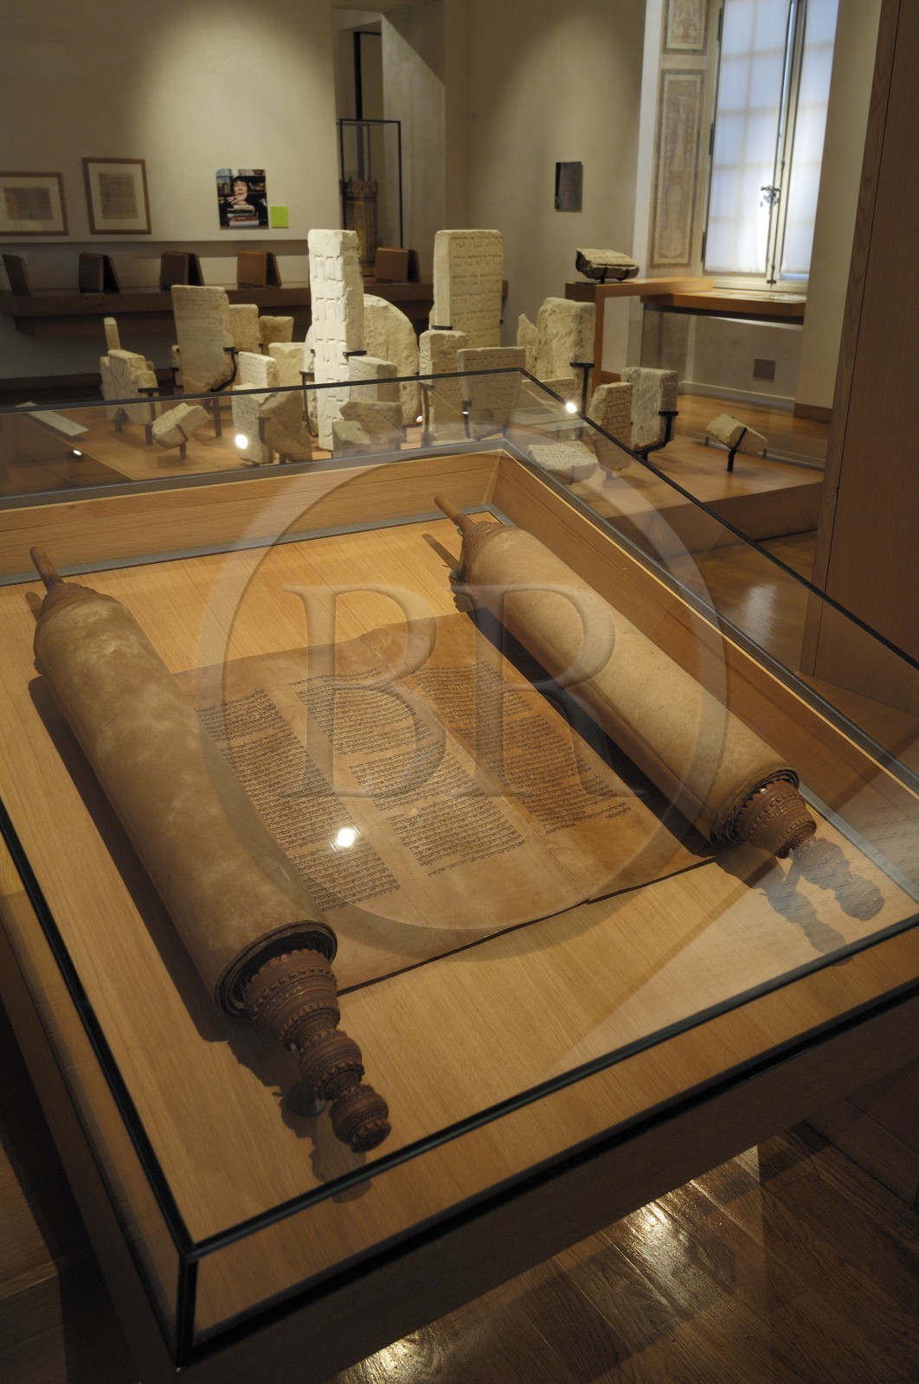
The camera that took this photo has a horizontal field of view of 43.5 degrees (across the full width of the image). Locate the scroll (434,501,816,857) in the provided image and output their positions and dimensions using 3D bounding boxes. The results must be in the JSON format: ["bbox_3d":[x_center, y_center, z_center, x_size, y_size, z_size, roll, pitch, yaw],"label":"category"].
[{"bbox_3d":[0.186,-0.030,1.428,0.119,0.119,0.873,-13,43,-30],"label":"scroll"}]

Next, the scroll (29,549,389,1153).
[{"bbox_3d":[-0.296,0.082,1.158,0.118,0.118,0.897,-14,43,-31],"label":"scroll"}]

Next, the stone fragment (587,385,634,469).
[{"bbox_3d":[0.747,-1.343,5.869,0.215,0.425,0.125,-13,26,-29],"label":"stone fragment"}]

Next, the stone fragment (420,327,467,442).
[{"bbox_3d":[-0.094,-1.816,6.780,0.255,0.580,0.140,-13,26,-29],"label":"stone fragment"}]

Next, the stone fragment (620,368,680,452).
[{"bbox_3d":[1.014,-1.518,6.191,0.125,0.405,0.320,-13,26,-29],"label":"stone fragment"}]

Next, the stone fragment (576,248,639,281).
[{"bbox_3d":[1.176,-3.444,9.286,0.470,0.250,0.230,-13,26,-29],"label":"stone fragment"}]

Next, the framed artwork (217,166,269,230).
[{"bbox_3d":[-2.153,-4.912,11.505,0.516,0.544,0.025,-13,26,-29],"label":"framed artwork"}]

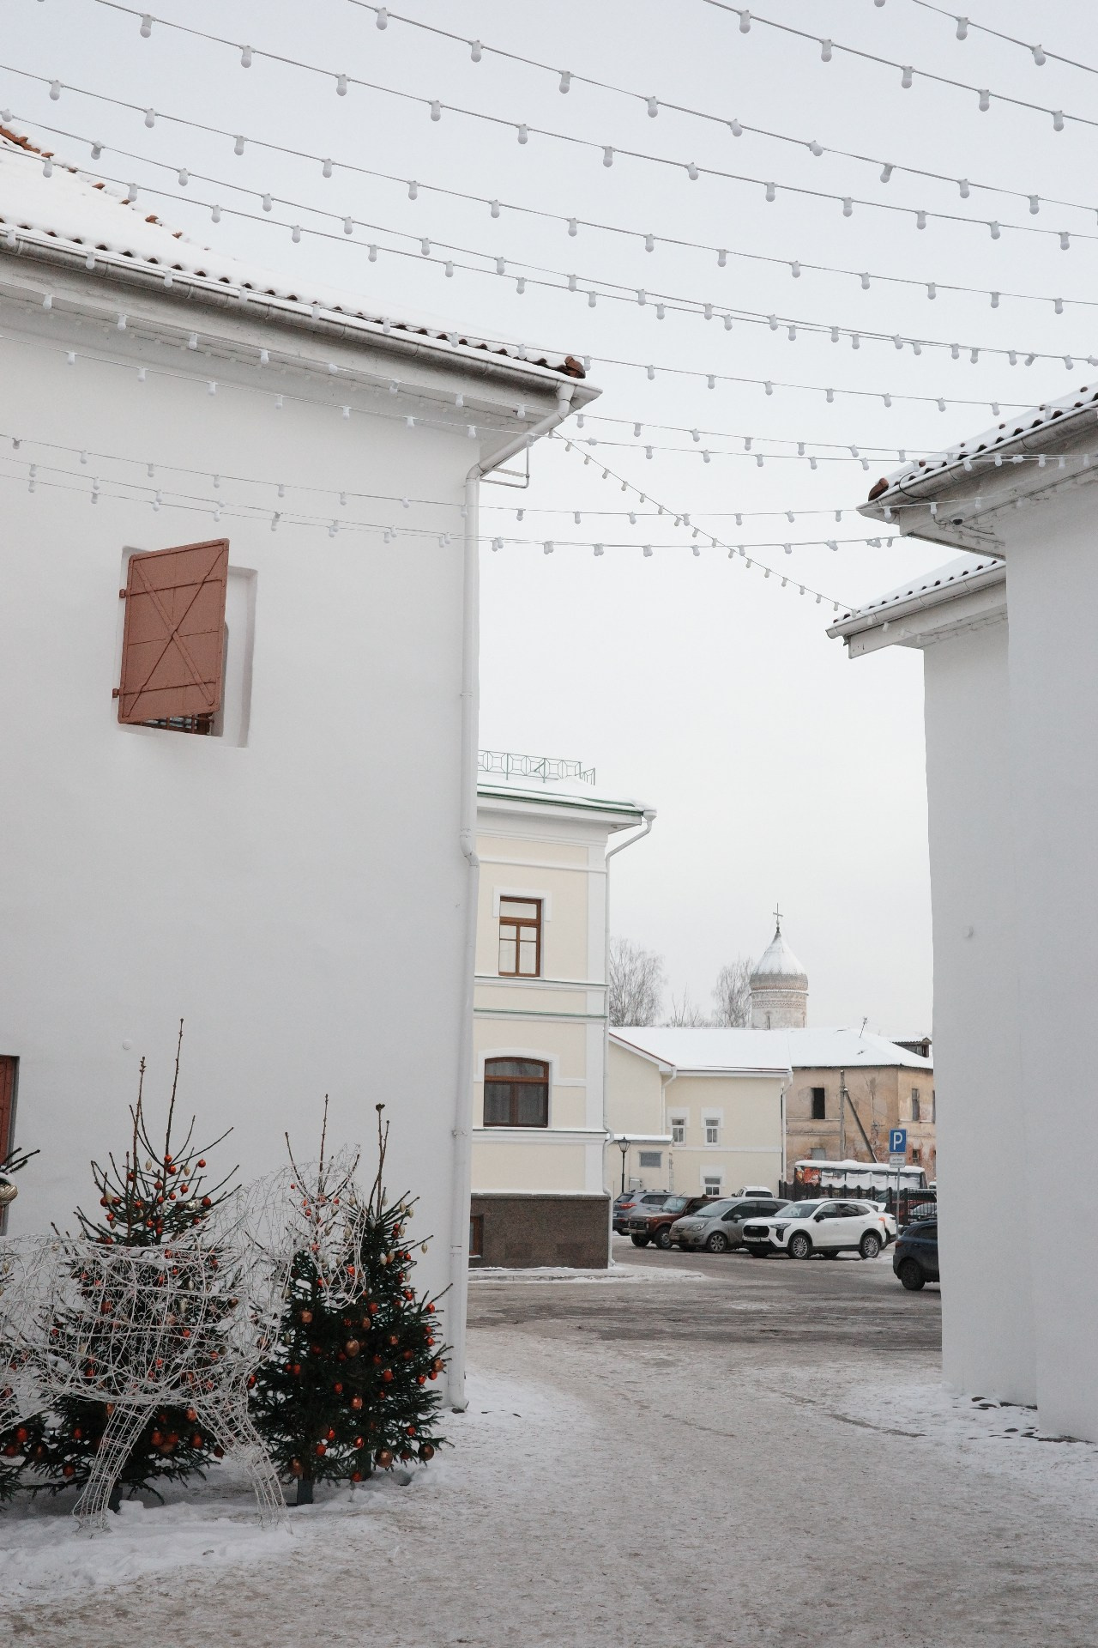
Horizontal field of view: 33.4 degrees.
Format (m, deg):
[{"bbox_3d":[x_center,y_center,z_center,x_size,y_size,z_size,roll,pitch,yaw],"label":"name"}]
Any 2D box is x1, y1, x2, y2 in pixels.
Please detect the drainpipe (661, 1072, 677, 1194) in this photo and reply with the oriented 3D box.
[{"bbox_3d":[5.919,15.727,90.000,0.720,7.203,0.600,2,-11,-4],"label":"drainpipe"}]

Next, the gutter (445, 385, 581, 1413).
[{"bbox_3d":[-0.322,0.435,14.809,0.600,8.300,0.870,7,-12,-29],"label":"gutter"}]

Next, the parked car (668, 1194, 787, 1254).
[{"bbox_3d":[5.730,12.463,57.000,4.290,1.600,1.810,7,-12,-31],"label":"parked car"}]

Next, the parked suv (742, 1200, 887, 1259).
[{"bbox_3d":[7.468,11.420,51.828,4.470,1.620,1.840,8,-13,-35],"label":"parked suv"}]

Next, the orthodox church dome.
[{"bbox_3d":[17.955,11.564,143.000,4.529,9.963,4.529,0,-11,7],"label":"orthodox church dome"}]

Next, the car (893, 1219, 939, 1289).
[{"bbox_3d":[9.054,8.862,37.756,1.820,1.600,4.400,7,-12,-29],"label":"car"}]

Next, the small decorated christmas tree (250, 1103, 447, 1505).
[{"bbox_3d":[-1.073,2.629,10.168,1.040,2.080,1.000,2,-11,-6],"label":"small decorated christmas tree"}]

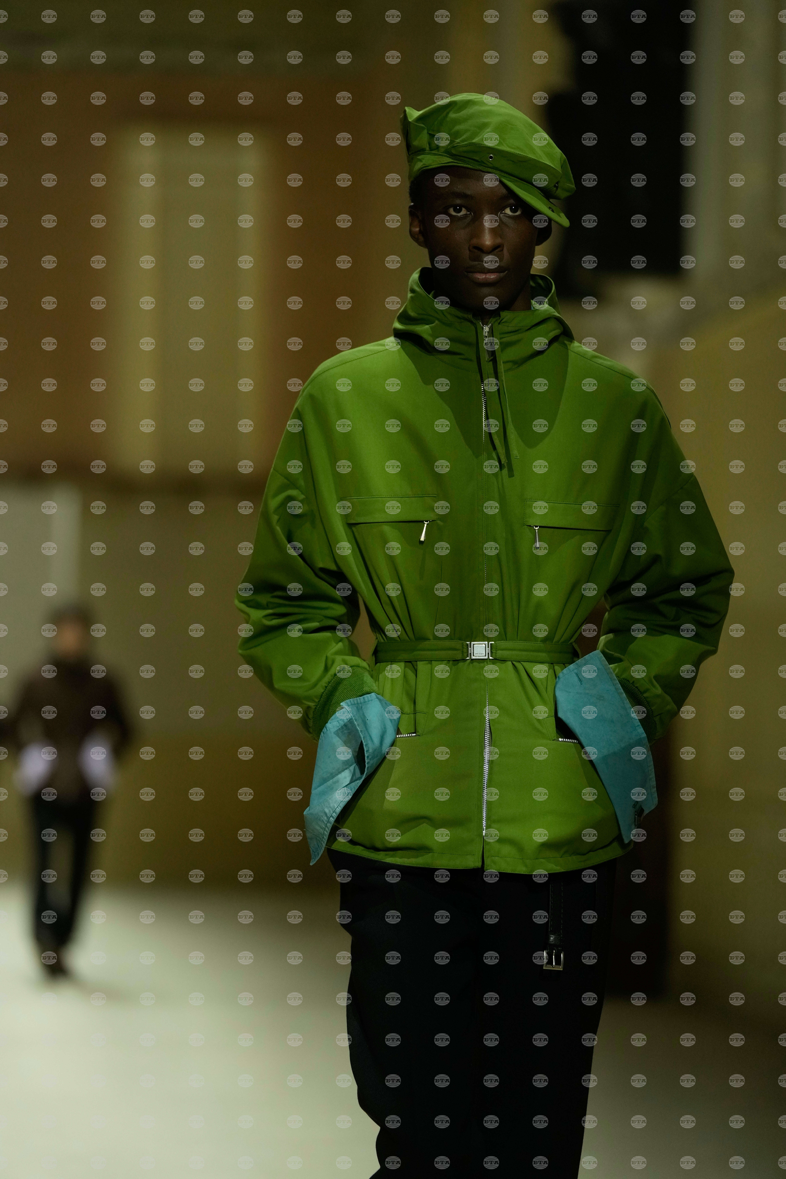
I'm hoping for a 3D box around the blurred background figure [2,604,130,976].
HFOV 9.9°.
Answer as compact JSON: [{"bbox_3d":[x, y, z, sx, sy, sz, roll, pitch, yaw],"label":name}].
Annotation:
[{"bbox_3d":[-1.639,1.009,22.700,0.620,1.870,0.450,0,-2,-6],"label":"blurred background figure"}]

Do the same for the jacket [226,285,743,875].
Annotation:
[{"bbox_3d":[0.115,-0.022,5.650,0.620,0.750,0.340,0,-2,-3],"label":"jacket"}]

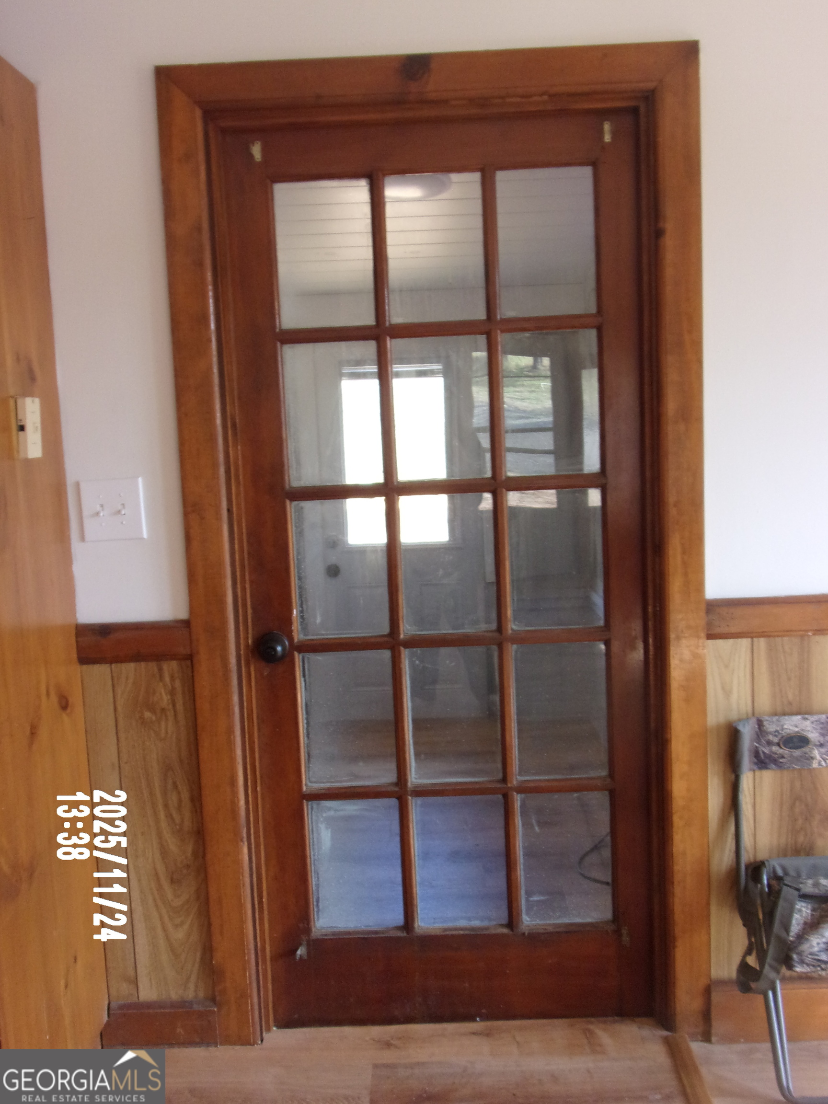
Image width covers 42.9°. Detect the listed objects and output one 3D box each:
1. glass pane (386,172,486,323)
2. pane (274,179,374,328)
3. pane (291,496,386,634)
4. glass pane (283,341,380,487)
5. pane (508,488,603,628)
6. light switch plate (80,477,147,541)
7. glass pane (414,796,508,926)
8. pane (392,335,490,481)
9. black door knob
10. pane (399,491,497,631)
[{"bbox_3d":[0.046,-0.654,2.268,0.210,0.311,0.012,-2,6,2],"label":"glass pane"},{"bbox_3d":[-0.193,-0.644,2.275,0.210,0.311,0.012,-2,6,2],"label":"pane"},{"bbox_3d":[-0.162,0.037,2.347,0.210,0.311,0.012,-2,6,2],"label":"pane"},{"bbox_3d":[-0.177,-0.303,2.311,0.210,0.311,0.012,-2,6,2],"label":"glass pane"},{"bbox_3d":[0.317,0.018,2.339,0.206,0.309,0.014,-2,6,2],"label":"pane"},{"bbox_3d":[-0.650,-0.089,2.268,0.136,0.132,0.012,-2,6,2],"label":"light switch plate"},{"bbox_3d":[0.107,0.709,2.412,0.210,0.311,0.012,-2,6,2],"label":"glass pane"},{"bbox_3d":[0.062,-0.314,2.310,0.206,0.309,0.014,-2,6,2],"label":"pane"},{"bbox_3d":[-0.314,0.216,2.323,0.066,0.066,0.064,-2,6,2],"label":"black door knob"},{"bbox_3d":[0.077,0.027,2.347,0.206,0.309,0.014,-2,6,2],"label":"pane"}]

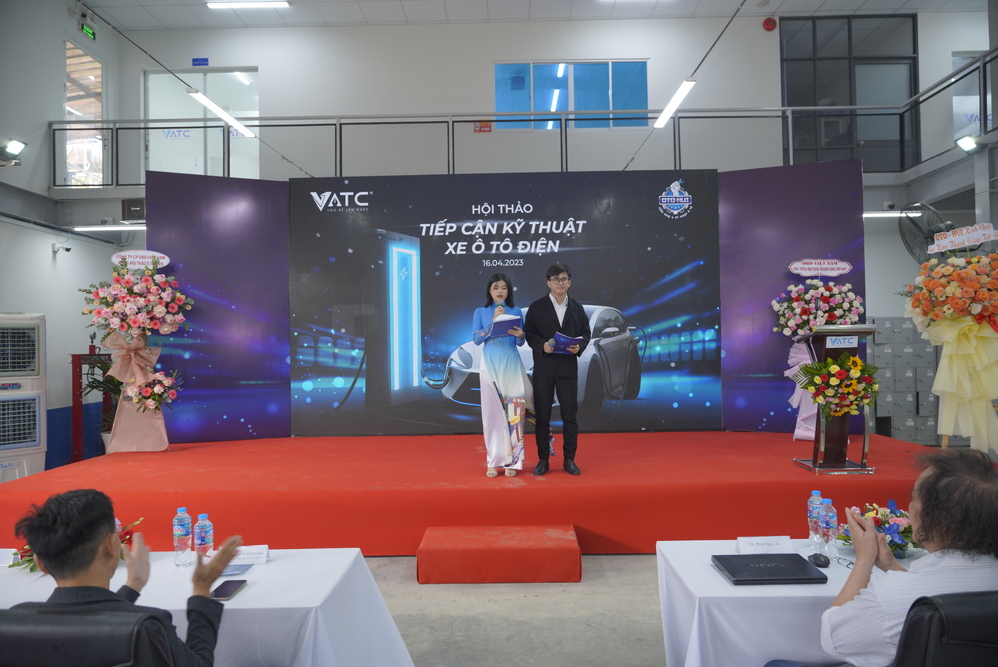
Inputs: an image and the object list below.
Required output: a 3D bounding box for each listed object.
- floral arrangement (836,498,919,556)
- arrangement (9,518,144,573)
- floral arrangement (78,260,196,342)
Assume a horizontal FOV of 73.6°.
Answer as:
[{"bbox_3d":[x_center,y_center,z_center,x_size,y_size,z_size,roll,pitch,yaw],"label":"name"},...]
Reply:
[{"bbox_3d":[1.459,0.733,2.530,0.360,0.225,0.300,-1,-1,1],"label":"floral arrangement"},{"bbox_3d":[-1.597,0.780,2.520,0.480,0.220,0.290,-1,-1,1],"label":"arrangement"},{"bbox_3d":[-3.660,-0.334,6.750,1.050,0.820,0.550,-1,-1,-9],"label":"floral arrangement"}]

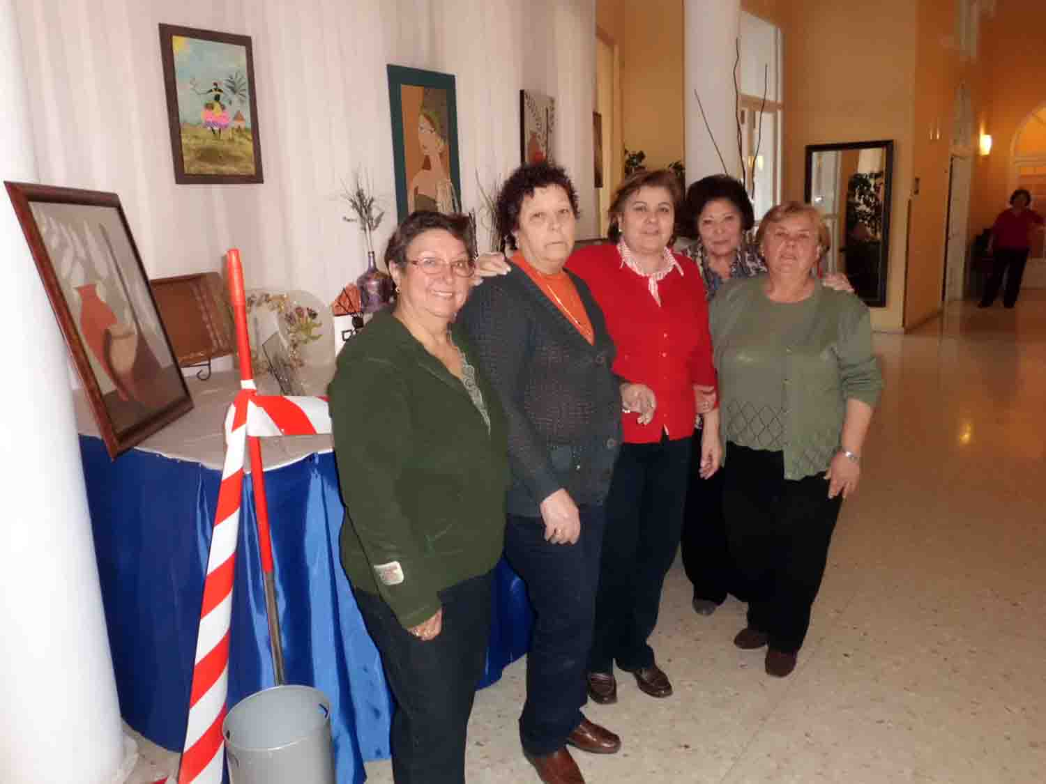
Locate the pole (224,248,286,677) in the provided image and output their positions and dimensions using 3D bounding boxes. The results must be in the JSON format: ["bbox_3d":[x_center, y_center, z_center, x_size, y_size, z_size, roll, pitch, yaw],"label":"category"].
[{"bbox_3d":[-0.646,0.331,1.962,0.032,1.358,0.032,-2,12,0],"label":"pole"}]

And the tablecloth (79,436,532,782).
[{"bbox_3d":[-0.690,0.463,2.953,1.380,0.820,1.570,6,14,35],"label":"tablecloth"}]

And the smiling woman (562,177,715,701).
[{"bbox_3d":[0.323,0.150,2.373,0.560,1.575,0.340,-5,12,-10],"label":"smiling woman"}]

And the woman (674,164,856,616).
[{"bbox_3d":[0.812,0.024,2.863,0.600,1.575,0.340,0,12,12],"label":"woman"}]

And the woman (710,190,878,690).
[{"bbox_3d":[0.827,0.137,2.529,0.530,1.490,0.350,2,12,20],"label":"woman"}]

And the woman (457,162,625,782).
[{"bbox_3d":[0.075,0.220,2.069,0.370,1.585,0.500,9,16,44],"label":"woman"}]

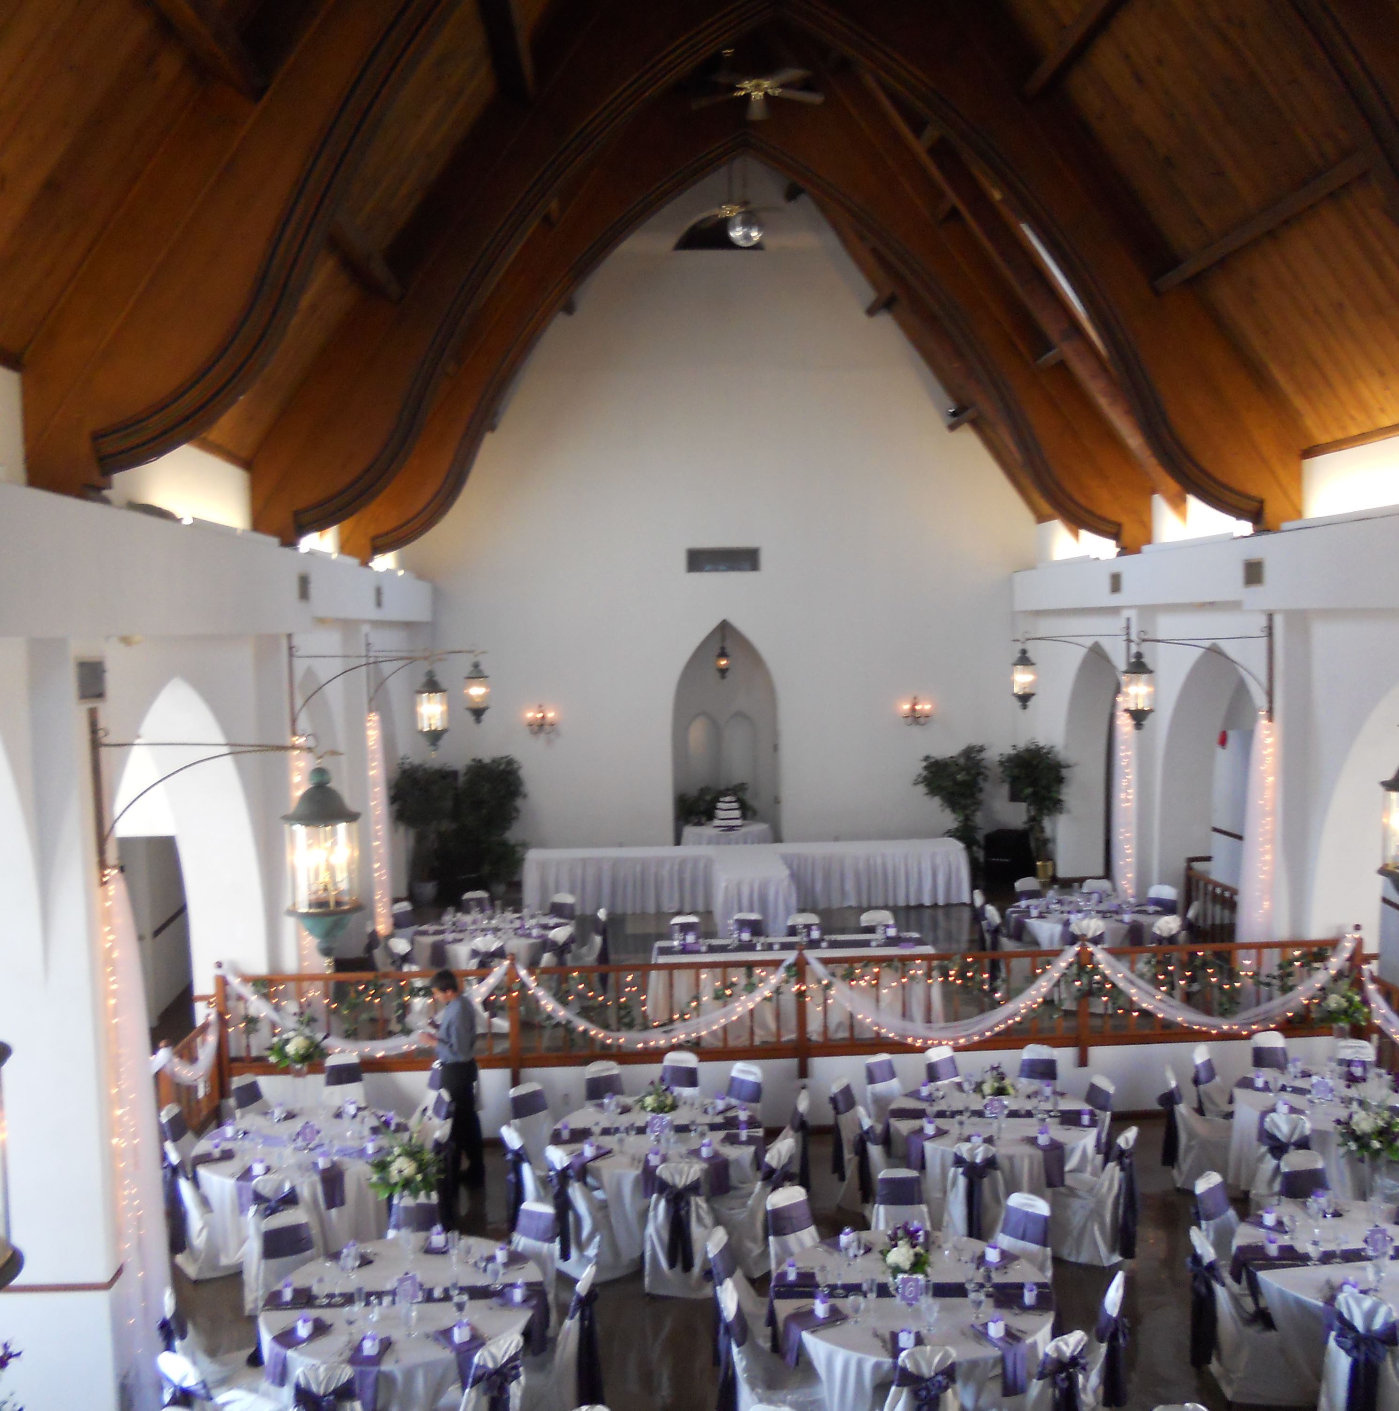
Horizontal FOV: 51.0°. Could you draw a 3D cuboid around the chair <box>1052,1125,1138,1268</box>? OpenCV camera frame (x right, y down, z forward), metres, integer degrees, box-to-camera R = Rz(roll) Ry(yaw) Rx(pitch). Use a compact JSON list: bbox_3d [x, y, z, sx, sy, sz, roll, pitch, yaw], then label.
[{"bbox_3d":[2.661,3.256,9.990,0.560,0.910,0.460,1,4,41],"label":"chair"}]

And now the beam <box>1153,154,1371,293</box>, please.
[{"bbox_3d":[4.065,-3.507,10.729,0.160,0.170,4.000,-2,3,-3],"label":"beam"}]

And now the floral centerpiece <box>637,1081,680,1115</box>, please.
[{"bbox_3d":[-0.295,2.850,10.557,0.290,0.300,0.280,-2,3,-3],"label":"floral centerpiece"}]

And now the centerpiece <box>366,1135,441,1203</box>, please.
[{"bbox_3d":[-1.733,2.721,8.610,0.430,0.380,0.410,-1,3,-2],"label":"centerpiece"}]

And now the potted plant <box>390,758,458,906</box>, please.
[{"bbox_3d":[-3.722,1.706,19.966,0.880,1.999,0.860,-2,3,-3],"label":"potted plant"}]

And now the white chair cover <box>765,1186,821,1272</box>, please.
[{"bbox_3d":[0.667,3.467,8.875,0.440,0.930,0.540,-4,5,-32],"label":"white chair cover"}]

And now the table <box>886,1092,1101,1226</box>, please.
[{"bbox_3d":[2.153,3.367,10.777,1.560,0.760,1.560,-2,4,-3],"label":"table"}]

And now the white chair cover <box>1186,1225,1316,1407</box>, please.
[{"bbox_3d":[3.015,3.343,8.146,0.560,0.910,0.460,-1,3,3],"label":"white chair cover"}]

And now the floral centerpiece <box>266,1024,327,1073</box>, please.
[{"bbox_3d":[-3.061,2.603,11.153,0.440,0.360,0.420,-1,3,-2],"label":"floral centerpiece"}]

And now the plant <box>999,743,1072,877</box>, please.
[{"bbox_3d":[4.917,1.567,21.435,1.000,1.970,0.950,-1,3,-2],"label":"plant"}]

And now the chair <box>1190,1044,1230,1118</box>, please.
[{"bbox_3d":[4.432,3.354,12.318,0.540,0.930,0.460,2,5,42],"label":"chair"}]

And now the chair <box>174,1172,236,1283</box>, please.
[{"bbox_3d":[-3.422,3.467,10.296,0.540,0.930,0.440,-4,5,-33],"label":"chair"}]

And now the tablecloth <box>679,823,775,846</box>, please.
[{"bbox_3d":[0.420,2.147,21.279,1.340,0.760,1.340,-2,3,-3],"label":"tablecloth"}]

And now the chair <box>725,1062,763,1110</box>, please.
[{"bbox_3d":[0.274,3.252,11.278,0.460,0.910,0.560,0,4,32],"label":"chair"}]

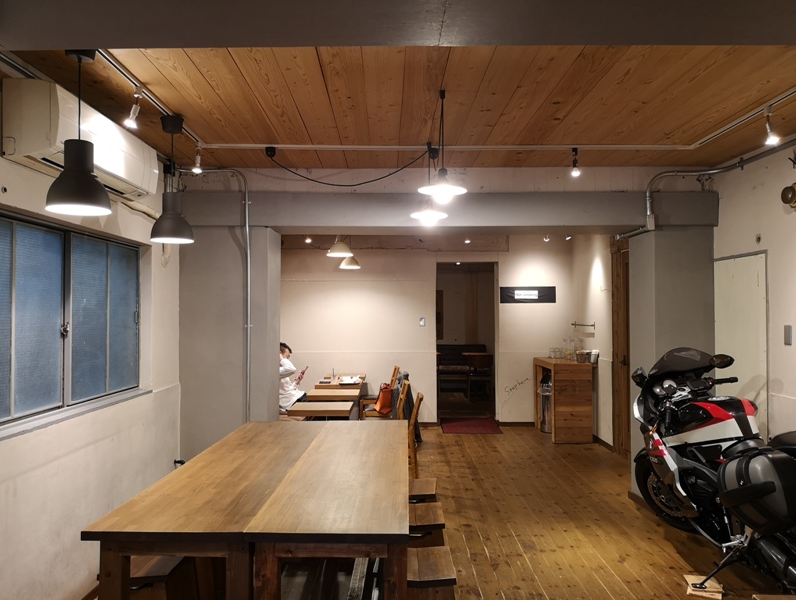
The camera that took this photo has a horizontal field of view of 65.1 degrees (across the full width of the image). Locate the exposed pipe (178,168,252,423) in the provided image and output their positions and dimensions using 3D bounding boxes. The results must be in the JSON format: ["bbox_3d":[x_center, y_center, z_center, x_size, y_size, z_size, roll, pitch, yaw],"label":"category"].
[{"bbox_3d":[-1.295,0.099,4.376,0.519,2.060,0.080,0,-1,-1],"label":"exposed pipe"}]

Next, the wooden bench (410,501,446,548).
[{"bbox_3d":[0.090,1.300,3.180,0.280,0.420,0.355,0,-2,1],"label":"wooden bench"}]

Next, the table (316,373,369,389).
[{"bbox_3d":[-0.676,1.333,7.643,0.532,0.710,1.217,0,-1,-1],"label":"table"}]

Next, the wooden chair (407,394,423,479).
[{"bbox_3d":[-0.032,1.216,5.456,0.490,0.844,0.420,0,-1,-1],"label":"wooden chair"}]

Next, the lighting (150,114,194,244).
[{"bbox_3d":[-1.192,-0.642,3.297,0.220,0.666,0.220,0,-1,-1],"label":"lighting"}]

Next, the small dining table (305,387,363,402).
[{"bbox_3d":[-0.595,1.234,5.895,0.470,0.710,0.460,0,-1,-1],"label":"small dining table"}]

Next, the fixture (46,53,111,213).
[{"bbox_3d":[-1.201,-0.660,2.353,0.220,0.665,0.220,0,-1,-1],"label":"fixture"}]

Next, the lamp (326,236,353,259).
[{"bbox_3d":[-0.535,-0.484,5.753,0.245,0.200,0.245,0,-1,-1],"label":"lamp"}]

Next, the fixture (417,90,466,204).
[{"bbox_3d":[0.212,-0.740,3.027,0.238,0.548,0.238,0,-1,-1],"label":"fixture"}]

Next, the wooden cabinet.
[{"bbox_3d":[2.053,1.219,7.775,0.507,0.921,1.030,0,-1,-1],"label":"wooden cabinet"}]

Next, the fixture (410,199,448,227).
[{"bbox_3d":[0.193,-0.535,3.810,0.232,0.170,0.232,0,-2,0],"label":"fixture"}]

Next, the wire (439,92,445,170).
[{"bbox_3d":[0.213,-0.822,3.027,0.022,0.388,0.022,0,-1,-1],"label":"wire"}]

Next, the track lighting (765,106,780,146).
[{"bbox_3d":[1.928,-0.894,3.216,0.068,0.185,0.060,0,-1,-1],"label":"track lighting"}]

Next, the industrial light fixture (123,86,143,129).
[{"bbox_3d":[-1.239,-0.902,2.918,0.078,0.185,0.060,0,-1,-1],"label":"industrial light fixture"}]

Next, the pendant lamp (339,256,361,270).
[{"bbox_3d":[-0.562,-0.439,7.302,0.245,0.180,0.245,0,-1,-1],"label":"pendant lamp"}]

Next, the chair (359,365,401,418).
[{"bbox_3d":[-0.216,1.224,7.573,0.470,0.800,0.420,0,-1,-1],"label":"chair"}]

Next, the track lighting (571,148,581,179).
[{"bbox_3d":[1.129,-0.868,3.968,0.064,0.191,0.070,0,-1,-1],"label":"track lighting"}]

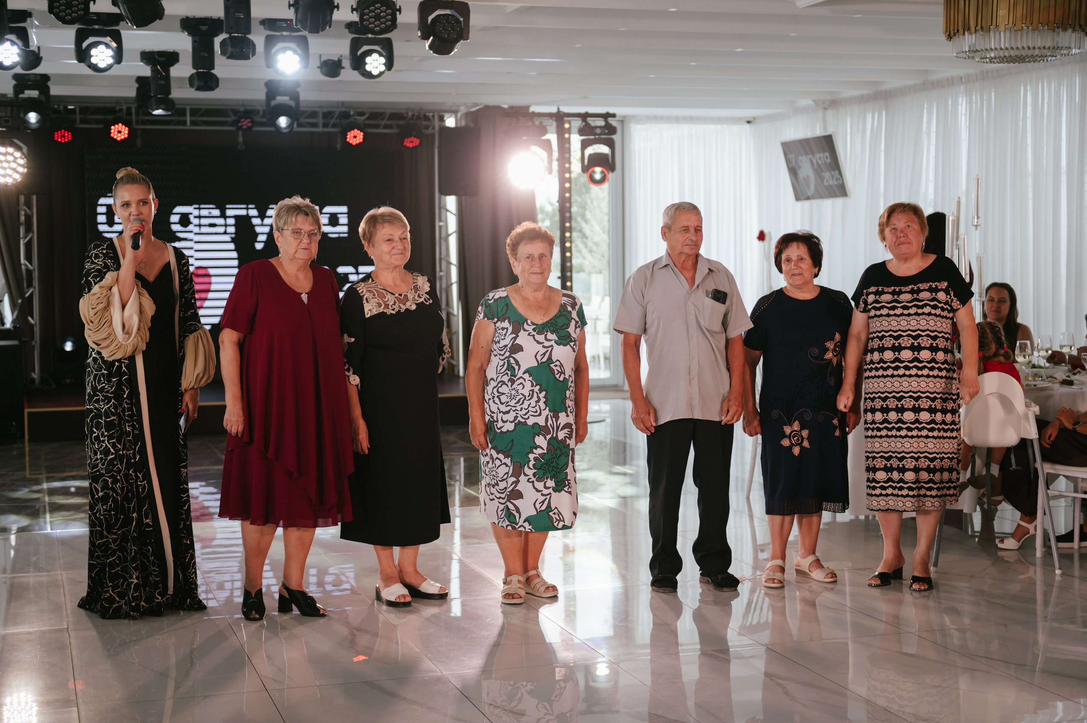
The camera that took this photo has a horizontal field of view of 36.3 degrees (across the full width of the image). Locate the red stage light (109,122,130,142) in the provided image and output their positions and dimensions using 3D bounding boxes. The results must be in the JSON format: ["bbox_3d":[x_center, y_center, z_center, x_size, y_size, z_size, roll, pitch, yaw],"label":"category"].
[{"bbox_3d":[-3.885,-2.107,15.200,0.200,0.200,0.150,-2,4,-14],"label":"red stage light"}]

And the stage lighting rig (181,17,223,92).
[{"bbox_3d":[-2.045,-1.838,9.941,0.250,0.435,0.260,-1,4,-12],"label":"stage lighting rig"}]

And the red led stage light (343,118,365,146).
[{"bbox_3d":[-1.823,-2.207,15.978,0.220,0.260,0.220,-2,4,-17],"label":"red led stage light"}]

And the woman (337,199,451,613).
[{"bbox_3d":[-0.602,0.184,6.826,0.480,1.622,0.350,-3,4,-32],"label":"woman"}]

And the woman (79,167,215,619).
[{"bbox_3d":[-1.599,0.122,6.671,0.530,1.788,0.430,-3,4,-26],"label":"woman"}]

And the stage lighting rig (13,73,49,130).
[{"bbox_3d":[-3.986,-2.022,12.895,0.290,0.440,0.270,-2,4,-17],"label":"stage lighting rig"}]

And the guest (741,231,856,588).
[{"bbox_3d":[1.111,0.196,7.268,0.500,1.528,0.330,0,4,1],"label":"guest"}]

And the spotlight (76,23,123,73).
[{"bbox_3d":[-2.588,-1.824,9.662,0.270,0.280,0.220,-2,4,-17],"label":"spotlight"}]

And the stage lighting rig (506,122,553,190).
[{"bbox_3d":[-0.109,-1.750,14.167,0.340,0.540,0.320,-1,4,-4],"label":"stage lighting rig"}]

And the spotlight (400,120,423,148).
[{"bbox_3d":[-1.269,-2.173,15.850,0.210,0.250,0.180,-1,4,-6],"label":"spotlight"}]

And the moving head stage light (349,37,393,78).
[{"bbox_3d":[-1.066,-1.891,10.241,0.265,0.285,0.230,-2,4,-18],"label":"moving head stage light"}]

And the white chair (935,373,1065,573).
[{"bbox_3d":[2.087,0.477,7.660,0.570,0.900,0.610,0,4,14],"label":"white chair"}]

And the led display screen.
[{"bbox_3d":[-2.907,-1.153,15.936,2.880,1.788,0.100,-2,4,-17],"label":"led display screen"}]

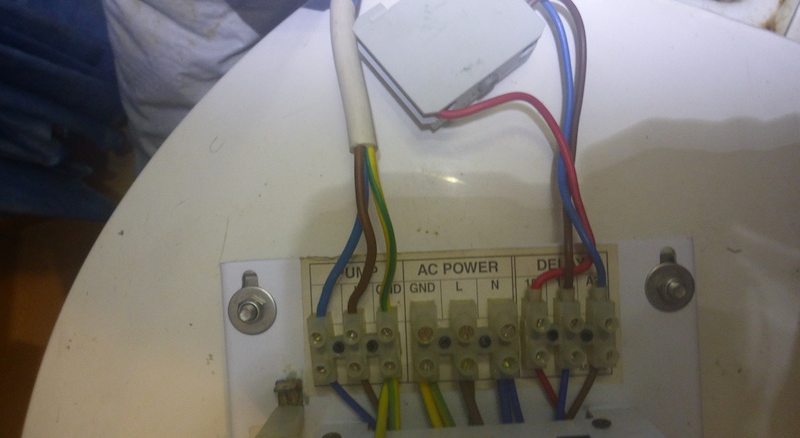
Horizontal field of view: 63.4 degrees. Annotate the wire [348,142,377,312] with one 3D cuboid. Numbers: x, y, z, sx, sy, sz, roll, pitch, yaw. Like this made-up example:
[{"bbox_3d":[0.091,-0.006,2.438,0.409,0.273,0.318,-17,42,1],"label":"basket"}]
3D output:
[{"bbox_3d":[-0.011,0.003,0.188,0.009,0.049,0.007,1,0,0],"label":"wire"}]

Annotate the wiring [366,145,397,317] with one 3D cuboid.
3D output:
[{"bbox_3d":[-0.005,0.003,0.188,0.008,0.049,0.007,-3,0,0],"label":"wiring"}]

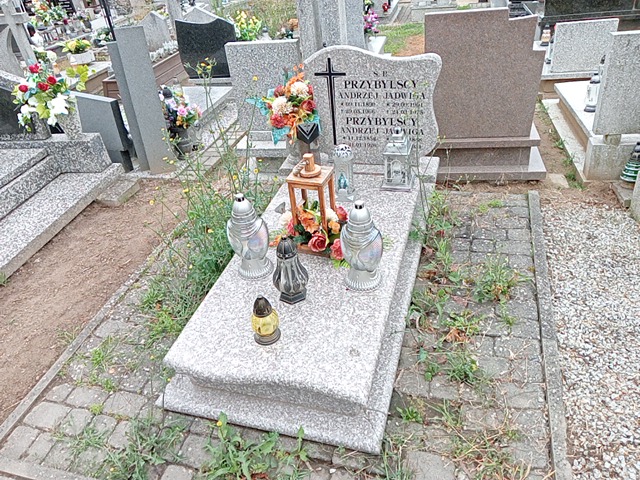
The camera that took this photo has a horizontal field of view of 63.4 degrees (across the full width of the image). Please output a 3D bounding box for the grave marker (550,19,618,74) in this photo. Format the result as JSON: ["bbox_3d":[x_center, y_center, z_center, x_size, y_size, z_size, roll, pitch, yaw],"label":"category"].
[{"bbox_3d":[2.181,-1.605,4.291,0.445,0.410,0.090,3,33,16],"label":"grave marker"}]

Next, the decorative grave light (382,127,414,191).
[{"bbox_3d":[0.416,-0.438,2.729,0.159,0.324,0.159,4,36,13],"label":"decorative grave light"}]

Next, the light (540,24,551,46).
[{"bbox_3d":[2.289,-2.078,5.240,0.105,0.200,0.105,3,33,16],"label":"light"}]

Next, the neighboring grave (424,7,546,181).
[{"bbox_3d":[1.016,-0.896,3.246,0.800,1.030,0.310,1,32,14],"label":"neighboring grave"}]

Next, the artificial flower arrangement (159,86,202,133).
[{"bbox_3d":[-1.091,-1.021,4.049,0.320,0.340,0.300,3,33,16],"label":"artificial flower arrangement"}]

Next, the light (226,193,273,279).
[{"bbox_3d":[-0.296,-0.026,2.195,0.172,0.384,0.172,6,37,15],"label":"light"}]

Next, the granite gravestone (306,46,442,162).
[{"bbox_3d":[0.231,-0.735,2.835,0.851,0.669,0.089,6,37,15],"label":"granite gravestone"}]

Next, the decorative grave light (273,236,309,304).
[{"bbox_3d":[-0.130,0.115,2.147,0.142,0.298,0.142,3,33,16],"label":"decorative grave light"}]

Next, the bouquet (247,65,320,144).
[{"bbox_3d":[-0.192,-0.716,2.757,0.381,0.405,0.267,6,37,15],"label":"bouquet"}]

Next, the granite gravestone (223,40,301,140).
[{"bbox_3d":[-0.335,-1.016,3.549,0.526,0.680,0.097,6,37,15],"label":"granite gravestone"}]

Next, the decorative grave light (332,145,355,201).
[{"bbox_3d":[0.122,-0.350,2.673,0.107,0.293,0.107,2,36,10],"label":"decorative grave light"}]

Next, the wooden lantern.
[{"bbox_3d":[-0.022,-0.178,2.426,0.175,0.479,0.170,8,35,24],"label":"wooden lantern"}]

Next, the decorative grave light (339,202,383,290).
[{"bbox_3d":[0.170,0.011,2.080,0.172,0.382,0.172,6,37,15],"label":"decorative grave light"}]

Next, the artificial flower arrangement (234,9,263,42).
[{"bbox_3d":[-0.863,-2.542,6.165,0.350,0.370,0.330,3,33,16],"label":"artificial flower arrangement"}]

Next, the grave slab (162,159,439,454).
[{"bbox_3d":[0.026,0.088,2.481,0.875,0.227,1.766,6,37,15],"label":"grave slab"}]

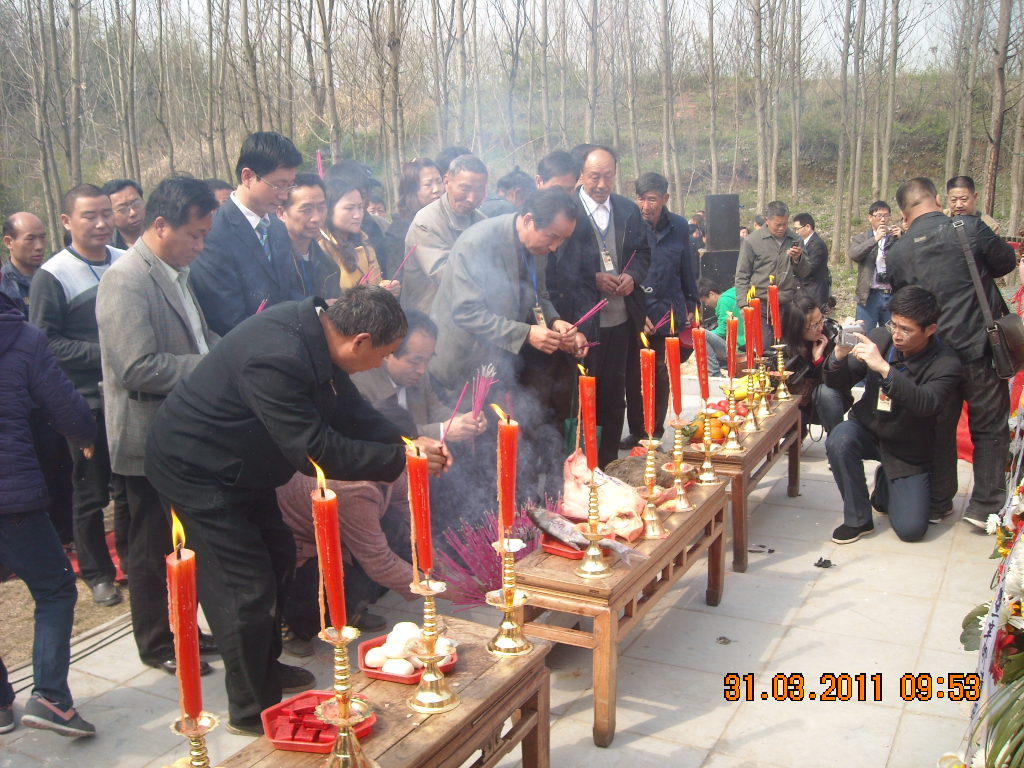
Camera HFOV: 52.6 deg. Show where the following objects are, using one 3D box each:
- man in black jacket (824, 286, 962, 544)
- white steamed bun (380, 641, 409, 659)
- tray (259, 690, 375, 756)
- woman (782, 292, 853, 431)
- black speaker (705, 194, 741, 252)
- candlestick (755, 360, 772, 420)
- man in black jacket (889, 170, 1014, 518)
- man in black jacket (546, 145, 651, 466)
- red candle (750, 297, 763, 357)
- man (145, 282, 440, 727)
[{"bbox_3d":[1.755,0.123,4.800,0.720,1.180,0.580,-12,15,-42],"label":"man in black jacket"},{"bbox_3d":[-0.292,0.660,2.570,0.072,0.050,0.058,4,13,28],"label":"white steamed bun"},{"bbox_3d":[-0.401,0.709,2.160,0.215,0.045,0.230,8,15,40],"label":"tray"},{"bbox_3d":[1.710,-0.010,5.720,0.650,0.980,0.500,1,11,12],"label":"woman"},{"bbox_3d":[2.440,-1.860,12.000,0.410,0.660,0.390,-3,11,-5],"label":"black speaker"},{"bbox_3d":[1.233,0.011,5.068,0.108,0.285,0.108,4,13,28],"label":"candlestick"},{"bbox_3d":[2.059,-0.157,4.850,0.600,1.650,0.420,-6,12,-20],"label":"man in black jacket"},{"bbox_3d":[0.463,-0.313,5.321,0.540,1.780,0.380,-4,11,-15],"label":"man in black jacket"},{"bbox_3d":[1.190,-0.275,5.030,0.050,0.285,0.050,-1,13,29],"label":"red candle"},{"bbox_3d":[-0.661,0.398,3.193,0.930,1.380,0.550,4,13,27],"label":"man"}]

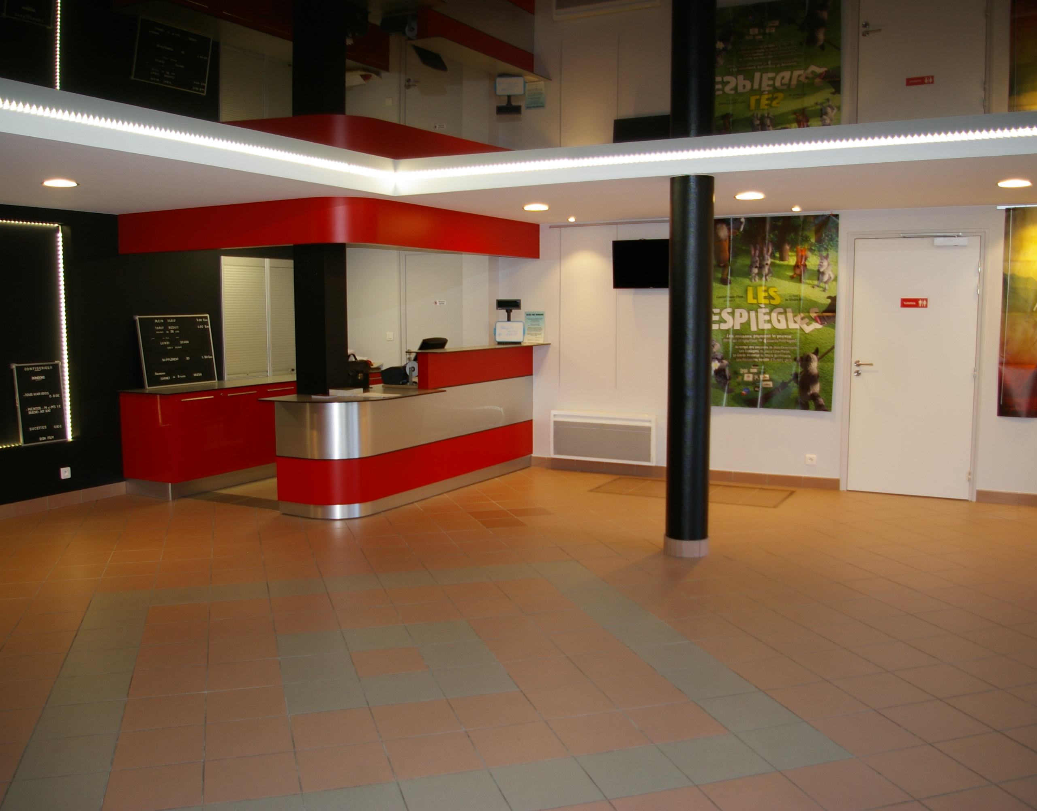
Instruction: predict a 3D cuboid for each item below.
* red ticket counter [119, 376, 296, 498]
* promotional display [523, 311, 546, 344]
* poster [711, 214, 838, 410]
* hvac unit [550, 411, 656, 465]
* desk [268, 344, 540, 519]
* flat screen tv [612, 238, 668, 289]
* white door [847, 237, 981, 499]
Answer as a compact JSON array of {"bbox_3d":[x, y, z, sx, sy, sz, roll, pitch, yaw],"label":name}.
[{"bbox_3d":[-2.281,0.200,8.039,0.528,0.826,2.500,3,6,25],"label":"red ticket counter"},{"bbox_3d":[0.160,-0.722,8.481,0.205,0.292,0.060,3,6,25],"label":"promotional display"},{"bbox_3d":[2.053,-0.774,7.680,1.170,1.596,0.020,3,6,25],"label":"poster"},{"bbox_3d":[0.764,0.296,8.324,0.981,0.434,0.110,3,6,25],"label":"hvac unit"},{"bbox_3d":[-0.743,0.096,7.443,0.890,1.168,2.933,3,6,25],"label":"desk"},{"bbox_3d":[1.178,-1.237,7.939,0.720,0.417,0.080,3,6,25],"label":"flat screen tv"},{"bbox_3d":[3.102,-0.291,7.209,0.915,2.038,0.060,3,6,25],"label":"white door"}]

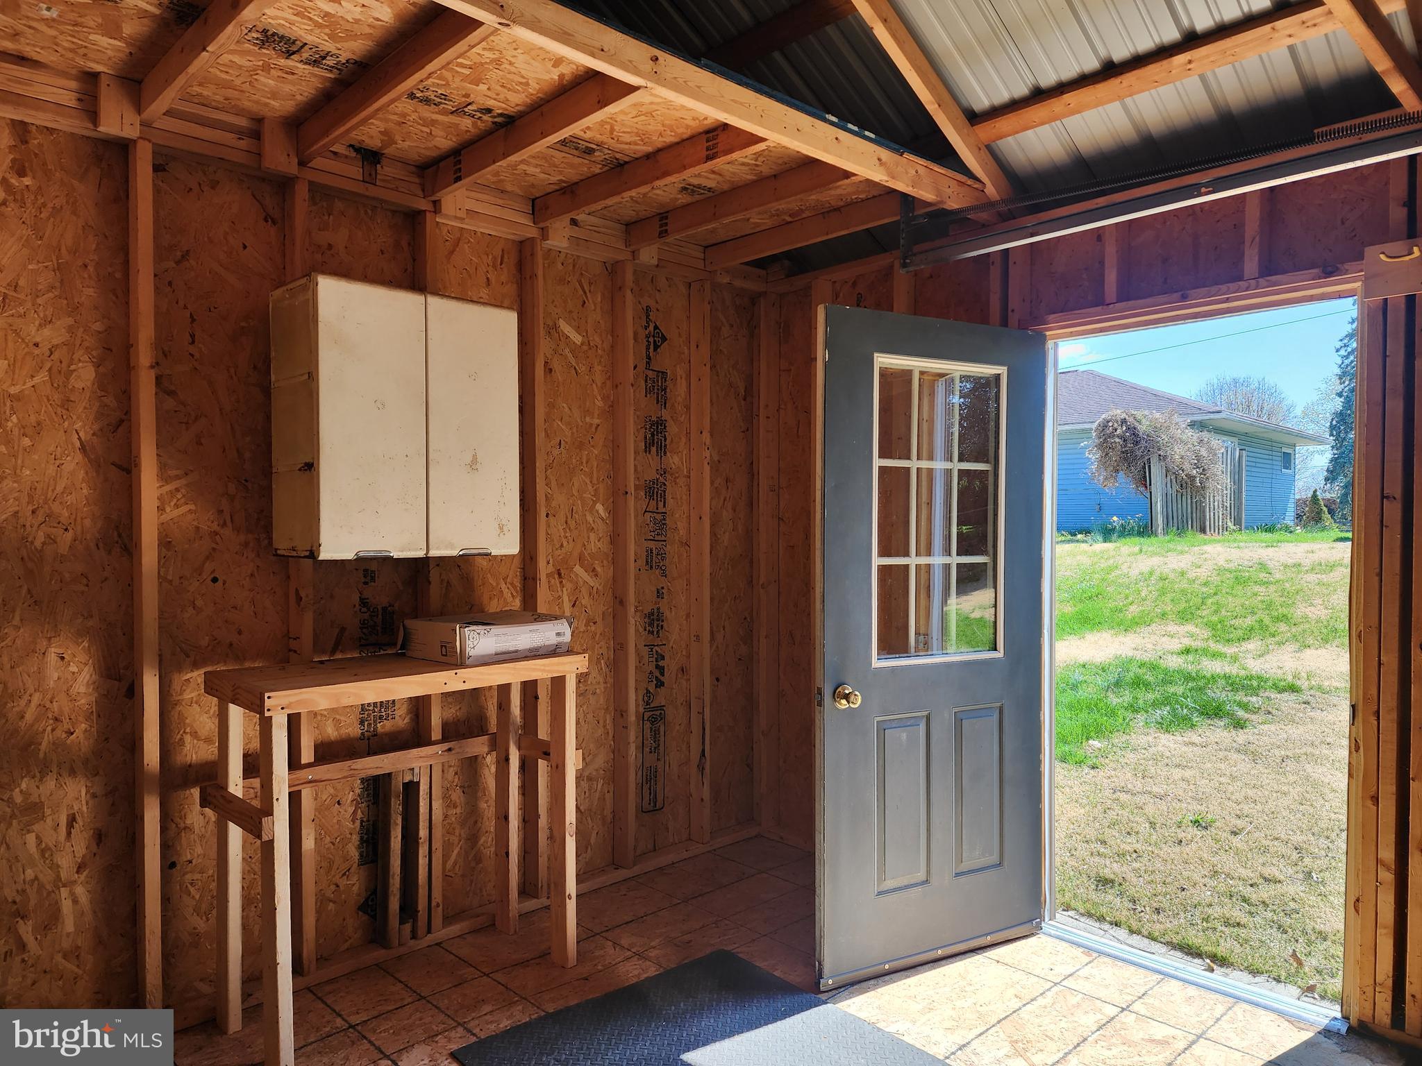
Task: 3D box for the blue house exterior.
[{"bbox_3d":[10.682,-2.480,28.278,11.300,4.700,10.865,1,1,43],"label":"blue house exterior"}]

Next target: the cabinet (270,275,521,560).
[{"bbox_3d":[-0.922,-0.311,2.808,0.622,0.747,0.308,-1,1,-45],"label":"cabinet"}]

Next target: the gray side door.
[{"bbox_3d":[0.712,0.341,2.988,0.875,2.020,0.044,-1,1,-26],"label":"gray side door"}]

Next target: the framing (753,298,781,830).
[{"bbox_3d":[0.257,0.115,4.189,0.089,2.344,0.042,-1,1,-45],"label":"framing"}]

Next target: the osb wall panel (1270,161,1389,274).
[{"bbox_3d":[1.776,-0.901,2.731,0.014,0.275,0.320,-1,1,-45],"label":"osb wall panel"}]

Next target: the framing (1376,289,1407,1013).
[{"bbox_3d":[1.871,0.276,2.584,0.089,2.120,0.038,-1,1,-45],"label":"framing"}]

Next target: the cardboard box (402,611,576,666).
[{"bbox_3d":[-0.697,0.322,2.937,0.323,0.111,0.377,1,1,43],"label":"cardboard box"}]

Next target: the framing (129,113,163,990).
[{"bbox_3d":[-1.506,0.145,2.513,0.038,2.344,0.089,-1,1,-45],"label":"framing"}]

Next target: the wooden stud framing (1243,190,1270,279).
[{"bbox_3d":[1.624,-0.882,2.811,0.089,0.270,0.038,-1,1,-45],"label":"wooden stud framing"}]

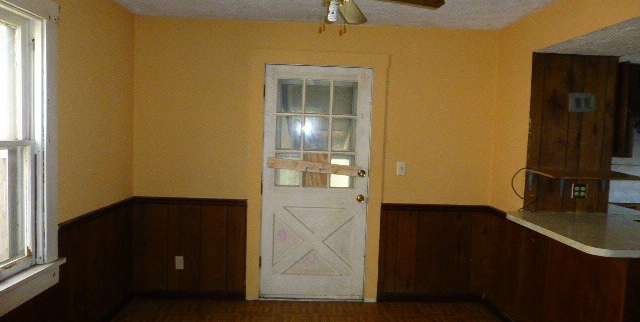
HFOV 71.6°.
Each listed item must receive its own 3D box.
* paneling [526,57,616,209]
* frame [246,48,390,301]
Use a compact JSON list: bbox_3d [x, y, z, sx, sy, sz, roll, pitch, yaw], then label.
[{"bbox_3d":[1.856,-0.197,3.298,0.640,1.165,0.045,2,3,-2],"label":"paneling"},{"bbox_3d":[-0.030,0.150,3.857,1.165,2.160,0.100,2,3,-2],"label":"frame"}]

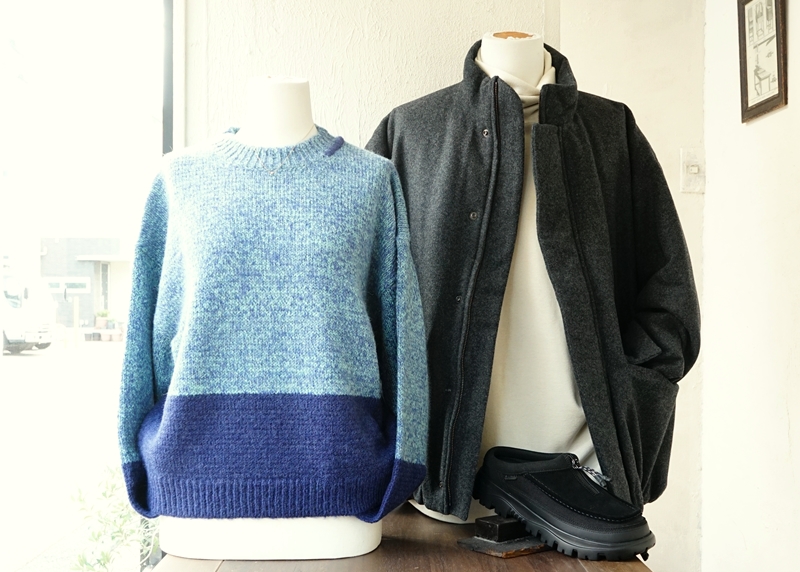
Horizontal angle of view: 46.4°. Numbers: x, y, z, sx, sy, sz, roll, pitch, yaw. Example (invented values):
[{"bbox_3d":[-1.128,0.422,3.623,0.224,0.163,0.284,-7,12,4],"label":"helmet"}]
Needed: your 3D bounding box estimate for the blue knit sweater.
[{"bbox_3d":[-0.200,0.049,1.480,0.485,0.595,0.270,0,-1,-4],"label":"blue knit sweater"}]

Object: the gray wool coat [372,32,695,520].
[{"bbox_3d":[0.216,-0.030,1.700,0.590,0.845,0.310,1,-1,-14],"label":"gray wool coat"}]

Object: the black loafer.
[{"bbox_3d":[0.245,0.325,1.390,0.280,0.112,0.105,15,4,21],"label":"black loafer"}]

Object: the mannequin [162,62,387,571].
[{"bbox_3d":[-0.200,0.035,1.450,0.360,0.720,0.235,0,-1,-2],"label":"mannequin"}]

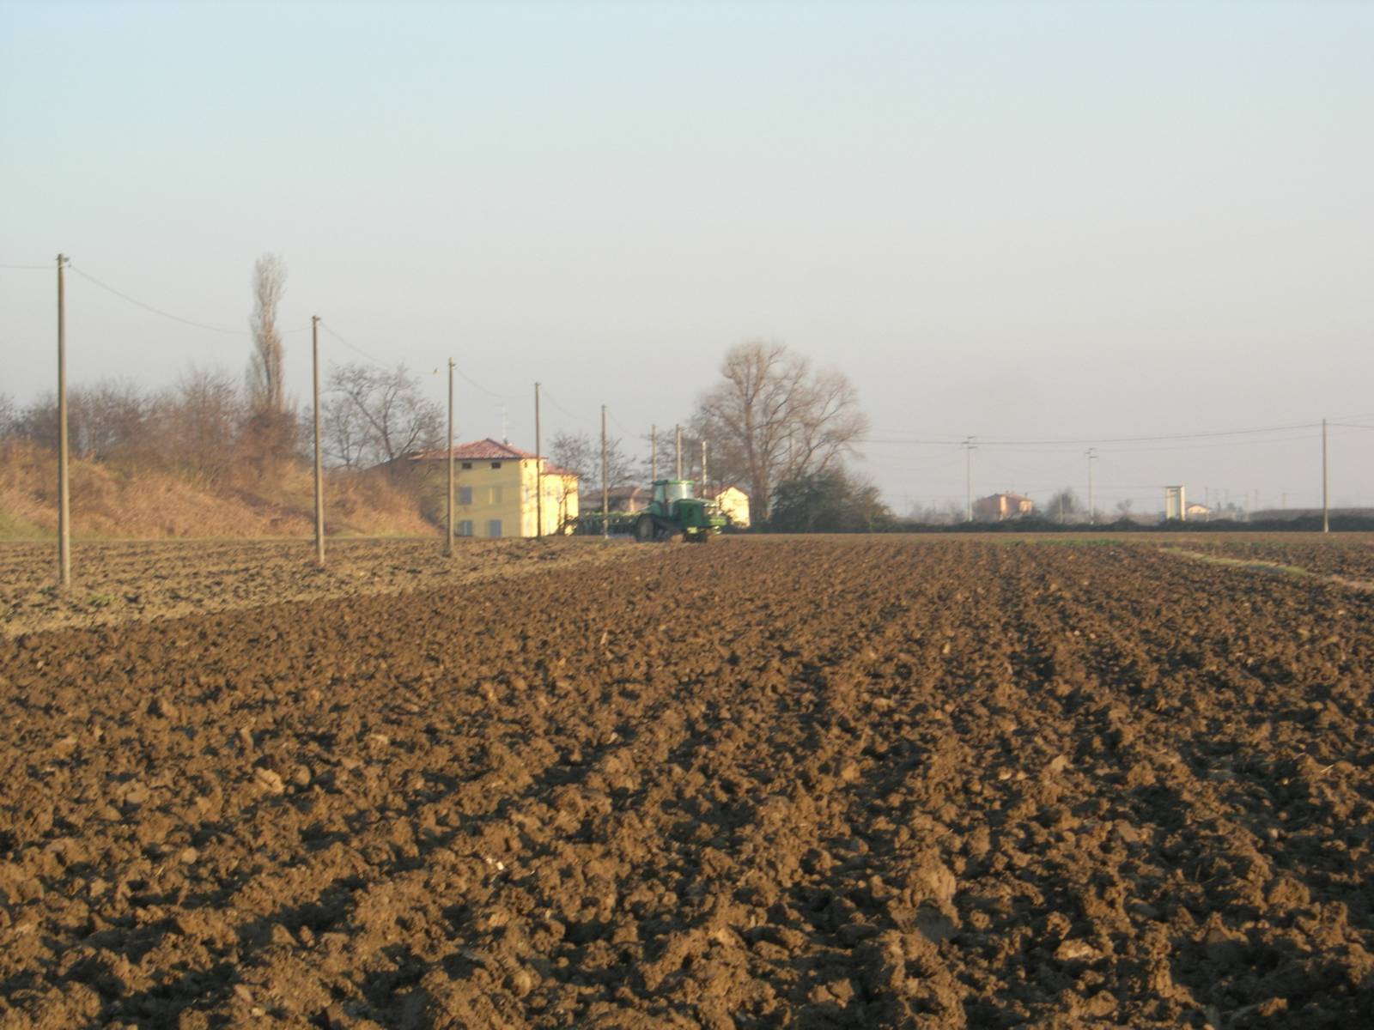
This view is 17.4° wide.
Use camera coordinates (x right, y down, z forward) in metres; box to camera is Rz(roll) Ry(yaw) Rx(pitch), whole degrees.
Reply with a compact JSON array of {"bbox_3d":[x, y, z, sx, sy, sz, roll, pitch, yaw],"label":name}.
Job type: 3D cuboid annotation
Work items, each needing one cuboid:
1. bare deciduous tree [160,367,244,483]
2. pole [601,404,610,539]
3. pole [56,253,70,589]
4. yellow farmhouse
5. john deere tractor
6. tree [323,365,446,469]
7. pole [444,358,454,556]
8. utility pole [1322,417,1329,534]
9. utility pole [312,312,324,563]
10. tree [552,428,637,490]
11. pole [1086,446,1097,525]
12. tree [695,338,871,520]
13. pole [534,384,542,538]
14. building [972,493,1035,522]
[{"bbox_3d":[-28.666,-5.296,265.000,5.000,6.850,4.800,0,0,0],"label":"bare deciduous tree"},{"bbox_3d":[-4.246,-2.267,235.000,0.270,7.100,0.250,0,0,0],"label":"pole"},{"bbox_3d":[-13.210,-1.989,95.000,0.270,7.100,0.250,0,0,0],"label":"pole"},{"bbox_3d":[-17.400,-2.200,410.000,11.200,9.620,14.300,0,0,21],"label":"yellow farmhouse"},{"bbox_3d":[0.000,-0.160,232.000,2.700,3.200,5.600,0,0,-34],"label":"john deere tractor"},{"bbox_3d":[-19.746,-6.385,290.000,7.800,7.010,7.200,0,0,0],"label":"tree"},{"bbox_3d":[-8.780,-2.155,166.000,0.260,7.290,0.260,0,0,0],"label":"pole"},{"bbox_3d":[39.858,-2.463,280.000,0.260,7.270,0.260,0,0,0],"label":"utility pole"},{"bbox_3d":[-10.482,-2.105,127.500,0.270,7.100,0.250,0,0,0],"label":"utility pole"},{"bbox_3d":[-7.413,-2.555,350.000,6.600,8.200,6.300,0,0,0],"label":"tree"},{"bbox_3d":[51.429,-3.479,570.000,1.300,10.090,0.350,0,0,0],"label":"pole"},{"bbox_3d":[7.970,-6.864,385.000,15.000,15.900,14.000,0,0,0],"label":"tree"},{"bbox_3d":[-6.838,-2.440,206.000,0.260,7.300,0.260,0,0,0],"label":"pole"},{"bbox_3d":[62.129,-0.948,880.000,11.000,6.500,9.000,0,0,28],"label":"building"}]

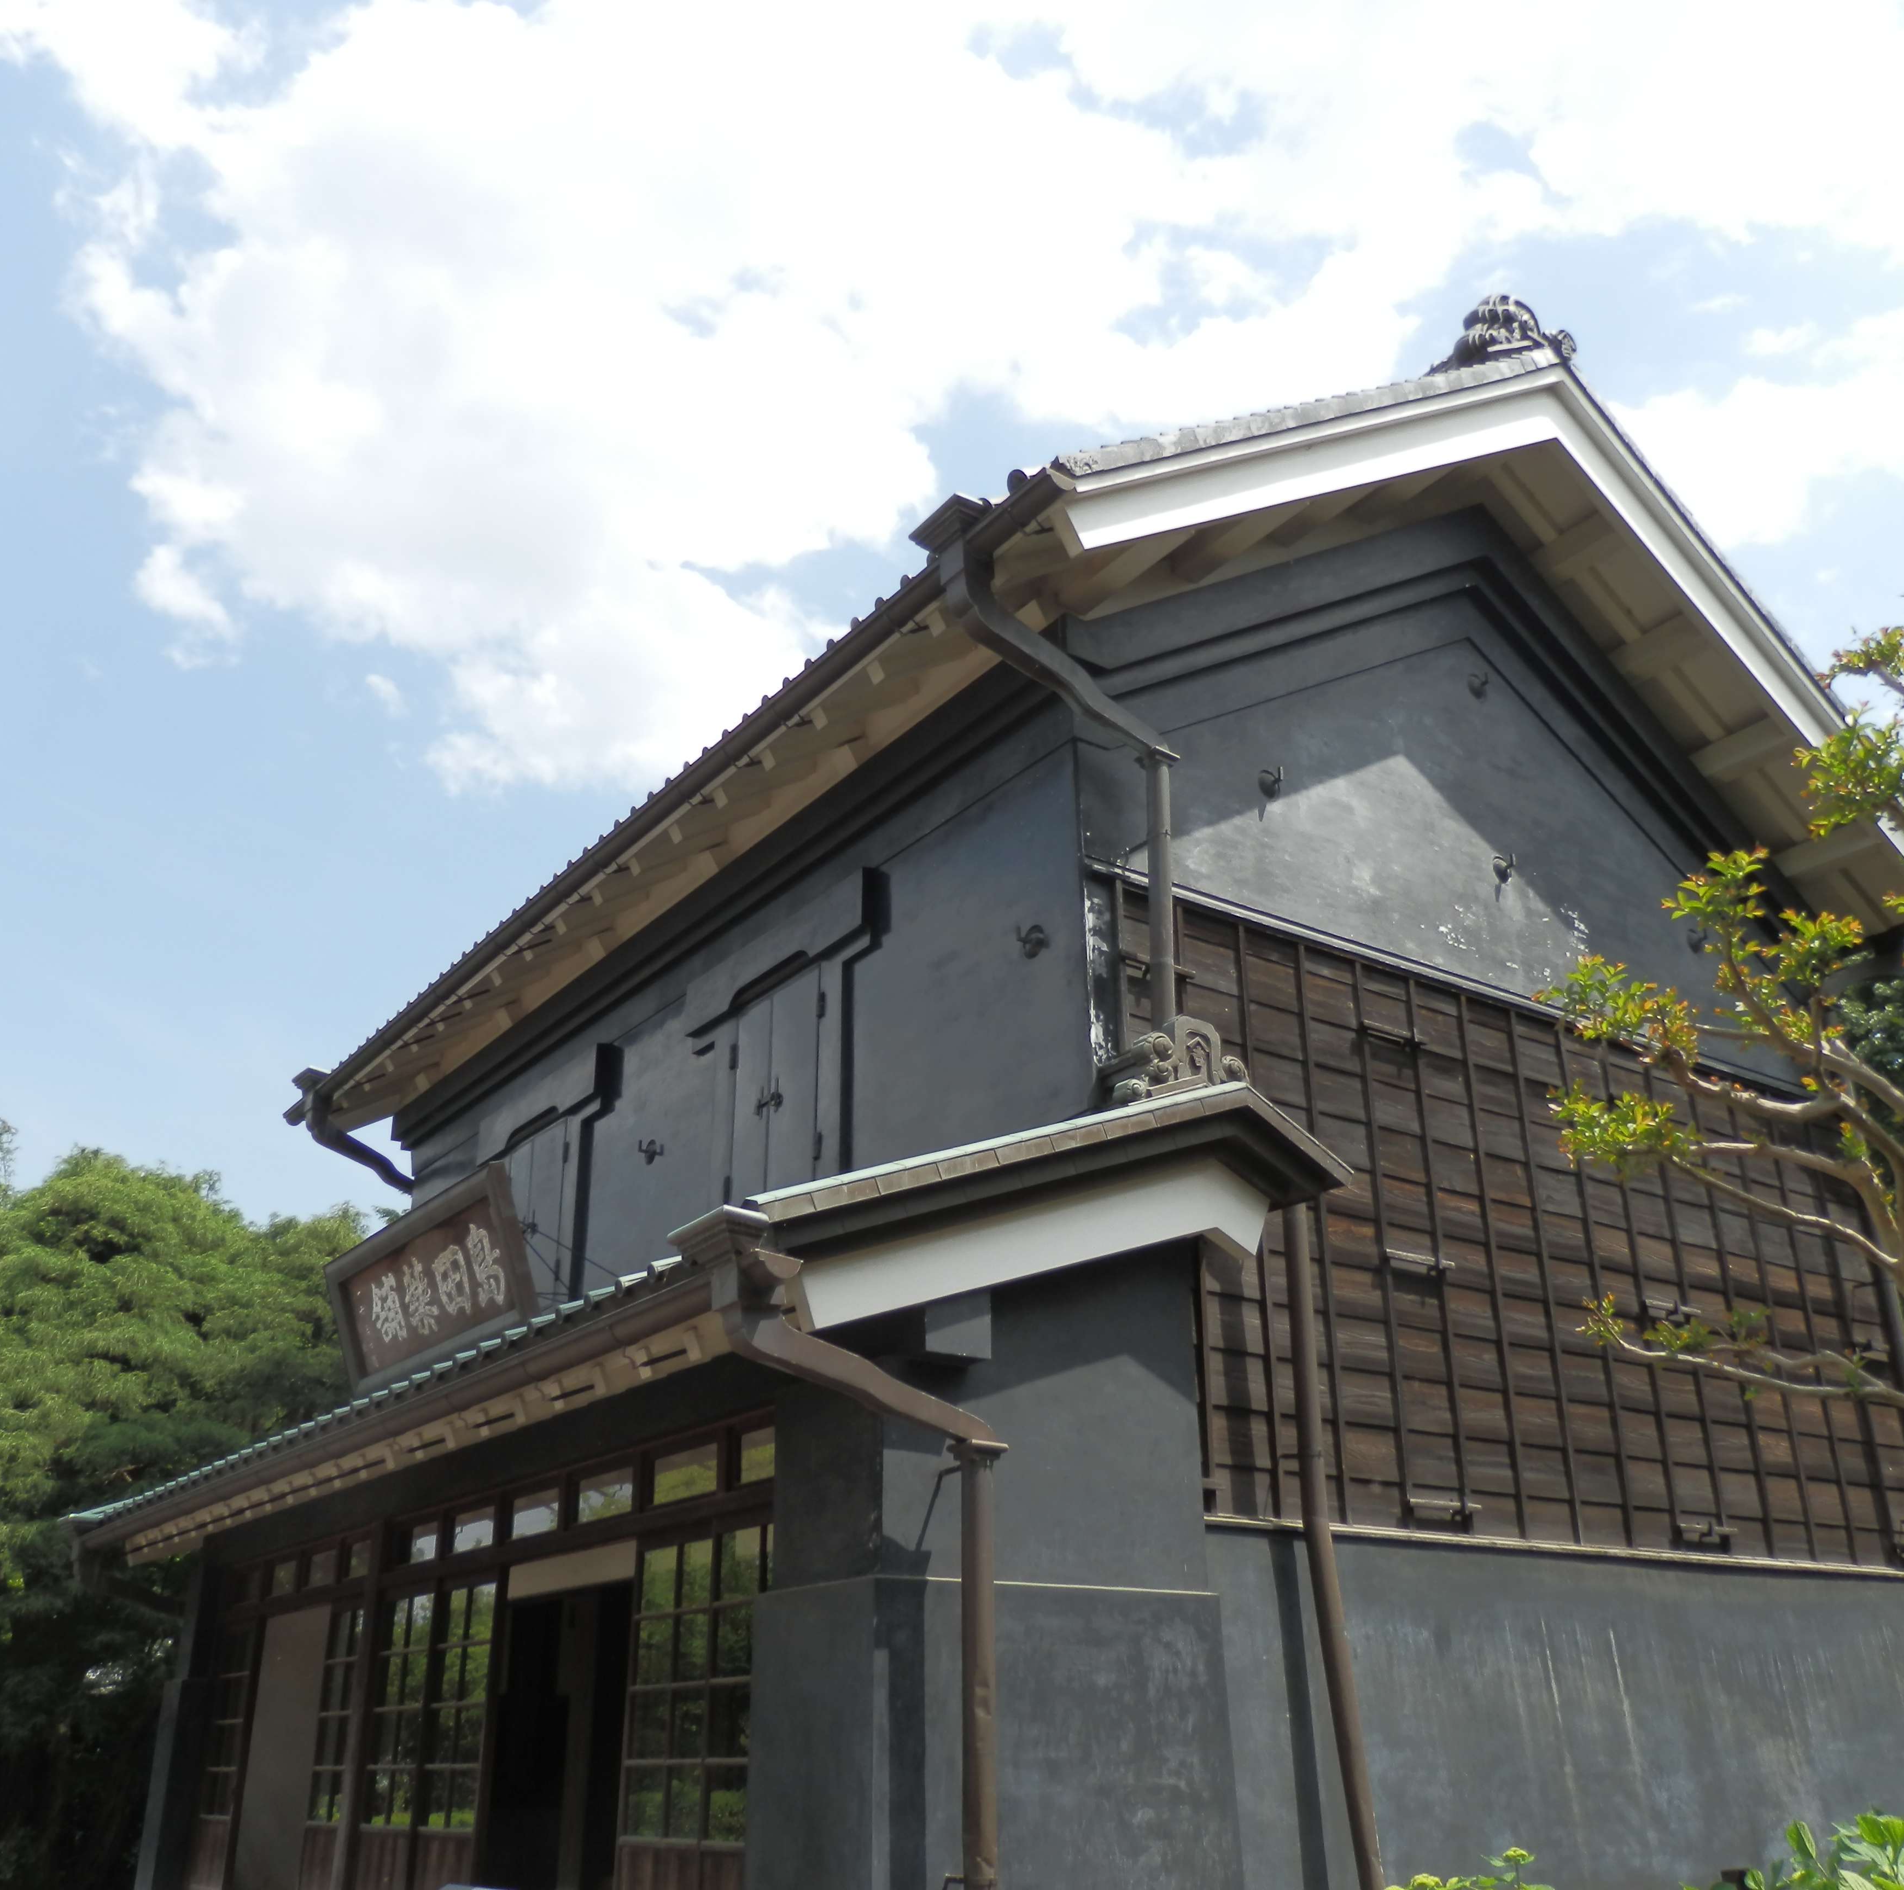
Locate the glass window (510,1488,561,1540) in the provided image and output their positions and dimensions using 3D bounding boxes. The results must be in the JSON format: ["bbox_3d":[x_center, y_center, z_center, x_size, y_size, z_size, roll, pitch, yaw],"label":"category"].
[{"bbox_3d":[-2.348,3.236,10.339,0.040,0.230,0.670,16,-29,-32],"label":"glass window"}]

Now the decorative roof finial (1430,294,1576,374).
[{"bbox_3d":[3.821,-4.229,12.591,1.120,0.720,0.400,16,-29,-32],"label":"decorative roof finial"}]

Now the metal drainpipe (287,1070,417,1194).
[{"bbox_3d":[-5.648,1.873,17.507,1.320,1.070,0.420,16,-29,-32],"label":"metal drainpipe"}]

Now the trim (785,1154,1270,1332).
[{"bbox_3d":[0.439,1.304,7.963,2.600,1.060,0.120,16,-29,-32],"label":"trim"}]

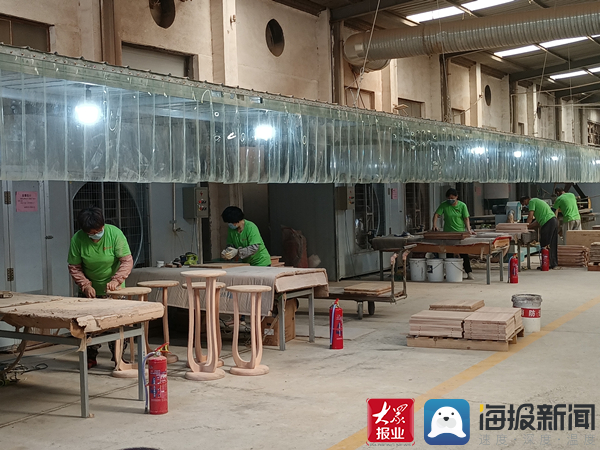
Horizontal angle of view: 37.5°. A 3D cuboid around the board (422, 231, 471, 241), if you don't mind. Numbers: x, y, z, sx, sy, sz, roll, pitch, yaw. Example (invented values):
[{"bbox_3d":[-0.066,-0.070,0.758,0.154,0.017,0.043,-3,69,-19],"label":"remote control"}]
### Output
[{"bbox_3d":[2.512,0.181,14.963,0.680,0.100,0.410,-1,2,35],"label":"board"}]

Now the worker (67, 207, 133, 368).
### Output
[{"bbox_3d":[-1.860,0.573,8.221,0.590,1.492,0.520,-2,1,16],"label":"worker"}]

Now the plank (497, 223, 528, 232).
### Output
[{"bbox_3d":[4.047,0.055,16.802,0.510,0.155,0.450,-1,2,30],"label":"plank"}]

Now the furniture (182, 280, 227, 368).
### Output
[{"bbox_3d":[-0.862,0.911,8.112,0.398,0.743,0.398,-2,1,0],"label":"furniture"}]

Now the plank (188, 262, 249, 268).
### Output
[{"bbox_3d":[-0.866,0.452,9.676,0.470,0.026,0.460,0,2,39],"label":"plank"}]

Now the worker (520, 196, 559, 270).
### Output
[{"bbox_3d":[4.598,0.150,17.012,0.680,1.390,0.480,-1,2,30],"label":"worker"}]

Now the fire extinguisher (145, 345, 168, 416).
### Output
[{"bbox_3d":[-1.020,1.082,6.281,0.170,0.496,0.140,-2,1,-7],"label":"fire extinguisher"}]

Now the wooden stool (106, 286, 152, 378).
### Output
[{"bbox_3d":[-1.492,0.938,7.799,0.393,0.753,0.393,-2,1,0],"label":"wooden stool"}]

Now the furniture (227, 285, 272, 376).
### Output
[{"bbox_3d":[-0.443,0.900,7.577,0.380,0.725,0.380,-2,2,0],"label":"furniture"}]

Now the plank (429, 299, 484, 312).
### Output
[{"bbox_3d":[1.655,0.852,9.326,0.430,0.065,0.530,-1,2,28],"label":"plank"}]

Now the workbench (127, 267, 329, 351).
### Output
[{"bbox_3d":[-1.005,0.885,9.490,2.417,0.745,1.057,-2,1,30],"label":"workbench"}]

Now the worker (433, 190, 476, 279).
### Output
[{"bbox_3d":[2.763,0.151,15.873,0.680,1.621,0.480,-2,1,20],"label":"worker"}]

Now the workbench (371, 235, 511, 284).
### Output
[{"bbox_3d":[2.383,0.599,15.089,2.140,0.735,1.000,-1,2,30],"label":"workbench"}]

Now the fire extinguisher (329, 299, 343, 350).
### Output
[{"bbox_3d":[0.352,0.976,8.744,0.150,0.489,0.140,-2,1,3],"label":"fire extinguisher"}]

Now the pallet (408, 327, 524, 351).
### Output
[{"bbox_3d":[1.672,1.110,8.822,0.985,0.107,0.910,-1,2,25],"label":"pallet"}]

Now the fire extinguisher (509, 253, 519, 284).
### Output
[{"bbox_3d":[3.496,0.707,14.486,0.155,0.485,0.140,-2,2,-6],"label":"fire extinguisher"}]

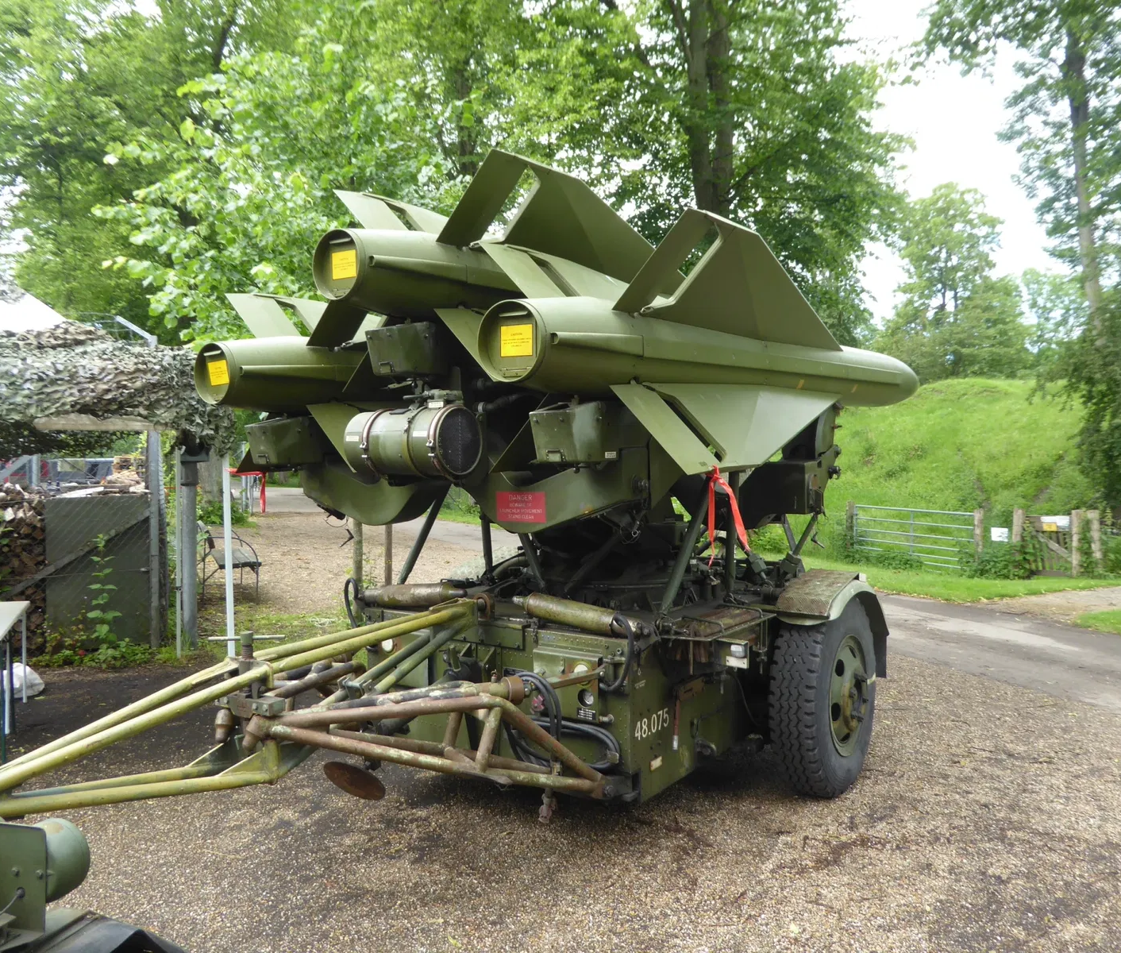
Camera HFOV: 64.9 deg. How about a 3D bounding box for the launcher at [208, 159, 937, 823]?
[{"bbox_3d":[0.670,0.142,5.253,2.519,2.778,5.114,-1,-1,36],"label":"launcher"}]

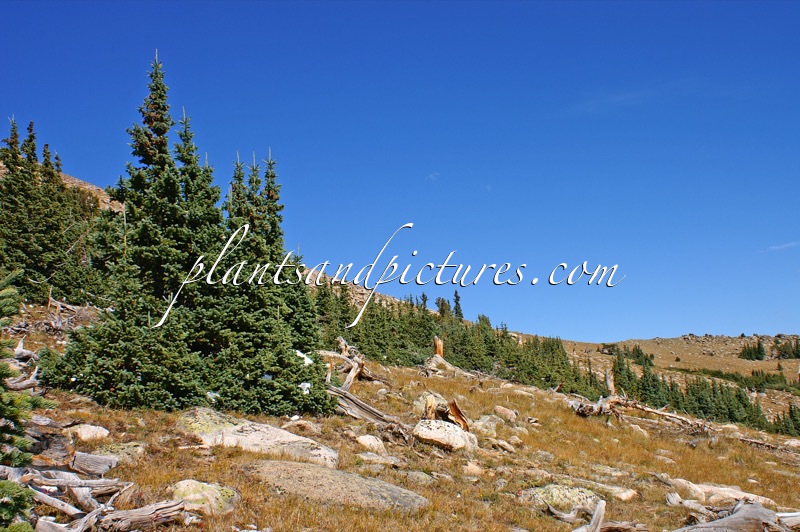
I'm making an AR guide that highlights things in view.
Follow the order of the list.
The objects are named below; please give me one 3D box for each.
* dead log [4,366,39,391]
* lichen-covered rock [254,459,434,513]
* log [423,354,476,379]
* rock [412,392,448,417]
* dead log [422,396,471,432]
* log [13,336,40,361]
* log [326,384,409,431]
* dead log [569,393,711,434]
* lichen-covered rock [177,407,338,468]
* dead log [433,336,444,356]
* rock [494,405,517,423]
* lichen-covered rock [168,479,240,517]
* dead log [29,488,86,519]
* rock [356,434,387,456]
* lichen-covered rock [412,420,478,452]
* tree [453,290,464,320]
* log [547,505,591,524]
[{"bbox_3d":[-5.307,1.581,10.300,0.460,0.320,0.200,0,-5,0],"label":"dead log"},{"bbox_3d":[-0.539,2.049,6.900,1.620,0.270,0.720,11,-3,9],"label":"lichen-covered rock"},{"bbox_3d":[1.148,2.332,17.000,1.200,0.500,0.600,0,-2,-8],"label":"log"},{"bbox_3d":[0.477,2.098,11.100,0.540,0.360,0.450,-1,-5,10],"label":"rock"},{"bbox_3d":[0.679,2.169,10.700,0.650,0.480,0.450,-1,-5,10],"label":"dead log"},{"bbox_3d":[-6.287,1.385,12.300,0.400,0.380,0.200,-1,-5,10],"label":"log"},{"bbox_3d":[-0.532,2.305,12.000,1.450,0.260,0.320,30,-3,13],"label":"log"},{"bbox_3d":[6.195,3.818,19.000,3.500,0.600,0.700,12,-3,-6],"label":"dead log"},{"bbox_3d":[-1.623,1.932,8.400,1.800,0.340,0.720,13,0,16],"label":"lichen-covered rock"},{"bbox_3d":[1.260,2.601,24.000,0.340,0.700,0.340,0,-4,0],"label":"dead log"},{"bbox_3d":[1.987,2.778,13.800,0.430,0.280,0.320,-1,-5,12],"label":"rock"},{"bbox_3d":[-1.705,2.016,6.400,0.570,0.270,0.420,0,-4,0],"label":"lichen-covered rock"},{"bbox_3d":[-2.424,1.678,5.200,0.580,0.120,0.100,-3,-6,33],"label":"dead log"},{"bbox_3d":[-0.370,2.349,9.600,0.380,0.250,0.300,6,-4,0],"label":"rock"},{"bbox_3d":[0.633,2.374,10.200,0.880,0.380,0.620,-1,-5,12],"label":"lichen-covered rock"},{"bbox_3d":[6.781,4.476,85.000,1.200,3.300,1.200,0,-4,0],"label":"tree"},{"bbox_3d":[1.573,2.306,6.800,0.420,0.130,0.140,-2,-6,25],"label":"log"}]

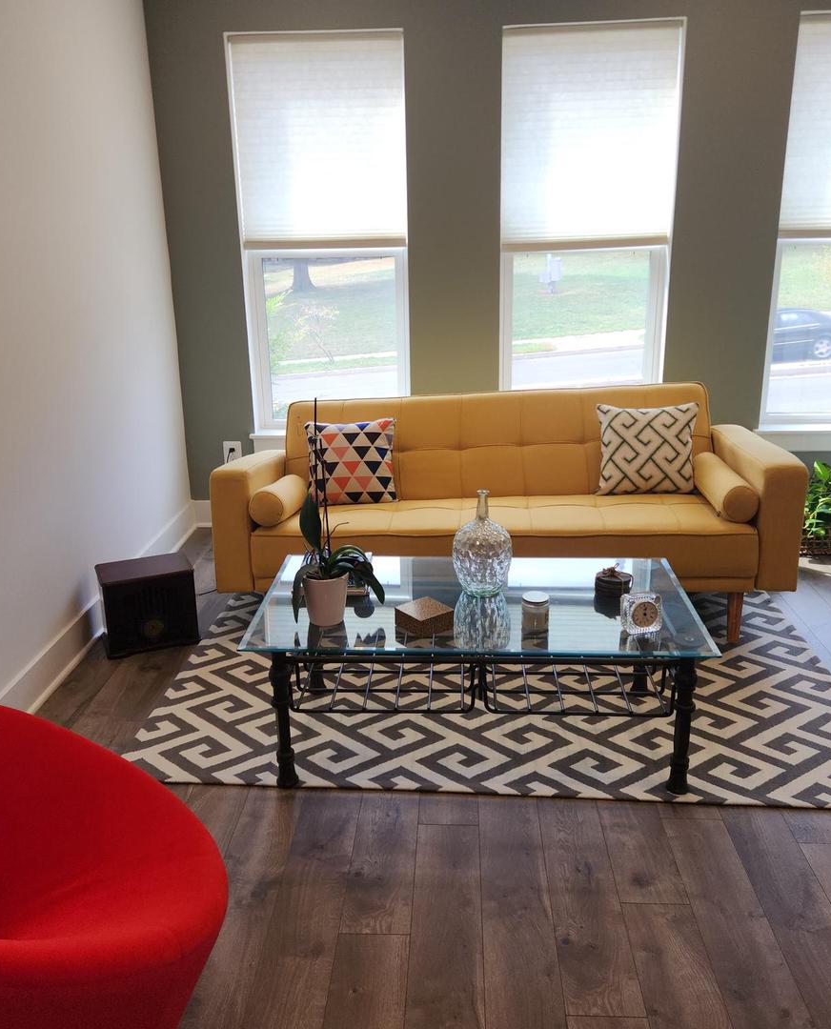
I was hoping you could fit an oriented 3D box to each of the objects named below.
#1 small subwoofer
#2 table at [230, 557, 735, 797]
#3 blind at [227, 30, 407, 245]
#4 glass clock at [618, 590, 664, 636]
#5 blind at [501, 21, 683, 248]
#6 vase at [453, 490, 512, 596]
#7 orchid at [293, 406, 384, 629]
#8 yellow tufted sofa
[{"bbox_3d":[-1.010,0.335,3.429,0.335,0.290,0.235,-9,19,-24],"label":"small subwoofer"},{"bbox_3d":[0.174,0.453,2.674,1.215,0.450,0.710,0,17,4],"label":"table"},{"bbox_3d":[-0.449,-1.751,4.316,0.790,0.945,0.050,0,17,3],"label":"blind"},{"bbox_3d":[0.583,0.252,2.374,0.098,0.106,0.050,-4,17,-9],"label":"glass clock"},{"bbox_3d":[0.805,-1.745,4.258,0.790,0.950,0.050,0,17,3],"label":"blind"},{"bbox_3d":[0.194,0.076,2.629,0.168,0.304,0.168,0,17,3],"label":"vase"},{"bbox_3d":[-0.216,-0.002,2.399,0.255,0.605,0.200,0,17,3],"label":"orchid"},{"bbox_3d":[0.322,-0.027,3.628,2.070,0.800,0.885,0,17,3],"label":"yellow tufted sofa"}]

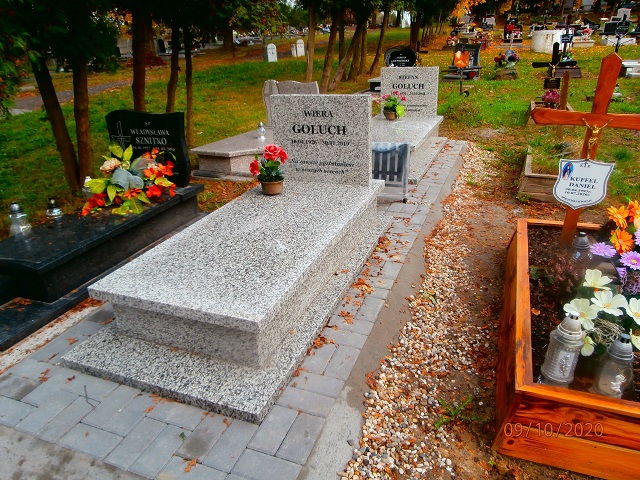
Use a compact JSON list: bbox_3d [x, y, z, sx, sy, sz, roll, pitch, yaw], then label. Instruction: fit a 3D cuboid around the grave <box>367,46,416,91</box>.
[{"bbox_3d":[1.874,-4.127,11.073,0.880,0.920,1.800,7,26,21],"label":"grave"}]

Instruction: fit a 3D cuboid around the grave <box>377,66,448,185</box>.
[{"bbox_3d":[0.798,-1.329,4.995,0.927,0.874,1.957,7,26,21],"label":"grave"}]

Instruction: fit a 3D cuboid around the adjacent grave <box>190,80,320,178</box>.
[{"bbox_3d":[-0.592,-1.254,5.058,0.890,0.835,1.650,10,27,26],"label":"adjacent grave"}]

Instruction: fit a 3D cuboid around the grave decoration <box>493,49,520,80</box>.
[{"bbox_3d":[4.728,-4.415,11.697,0.630,0.680,0.500,7,26,21],"label":"grave decoration"}]

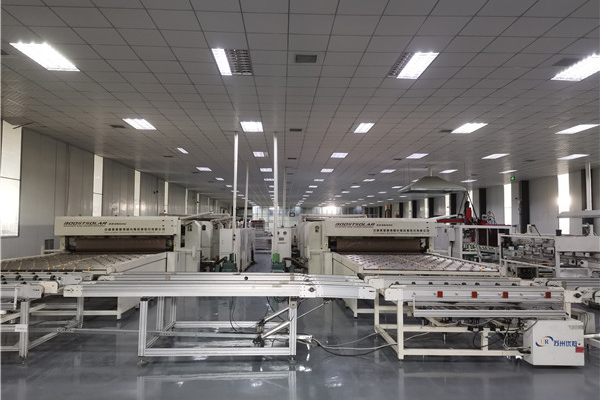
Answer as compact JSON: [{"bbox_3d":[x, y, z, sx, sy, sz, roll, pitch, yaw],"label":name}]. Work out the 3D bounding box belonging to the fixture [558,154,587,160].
[{"bbox_3d":[10.488,-1.646,17.411,0.600,0.040,1.200,0,-3,-2],"label":"fixture"}]

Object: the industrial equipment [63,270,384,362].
[{"bbox_3d":[-0.933,1.473,5.971,3.597,0.910,1.565,0,-3,-2],"label":"industrial equipment"}]

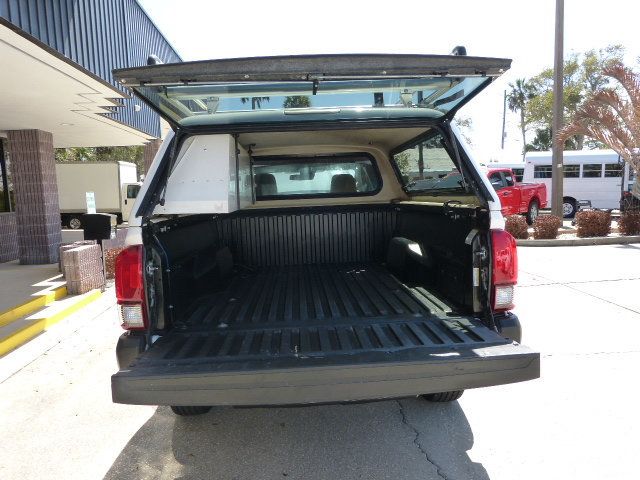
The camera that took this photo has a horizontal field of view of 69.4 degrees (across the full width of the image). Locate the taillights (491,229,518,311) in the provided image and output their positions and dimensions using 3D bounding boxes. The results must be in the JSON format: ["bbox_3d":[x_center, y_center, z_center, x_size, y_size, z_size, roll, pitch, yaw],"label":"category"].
[{"bbox_3d":[0.794,0.128,2.091,0.150,0.375,0.170,-2,6,-2],"label":"taillights"}]

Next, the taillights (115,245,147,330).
[{"bbox_3d":[-0.793,0.186,2.018,0.150,0.375,0.170,-2,6,-2],"label":"taillights"}]

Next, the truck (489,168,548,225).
[{"bbox_3d":[5.476,-1.350,15.498,5.850,1.920,2.080,-7,8,-41],"label":"truck"}]

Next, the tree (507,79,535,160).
[{"bbox_3d":[19.238,-9.614,44.606,2.800,11.589,2.800,1,6,22],"label":"tree"}]

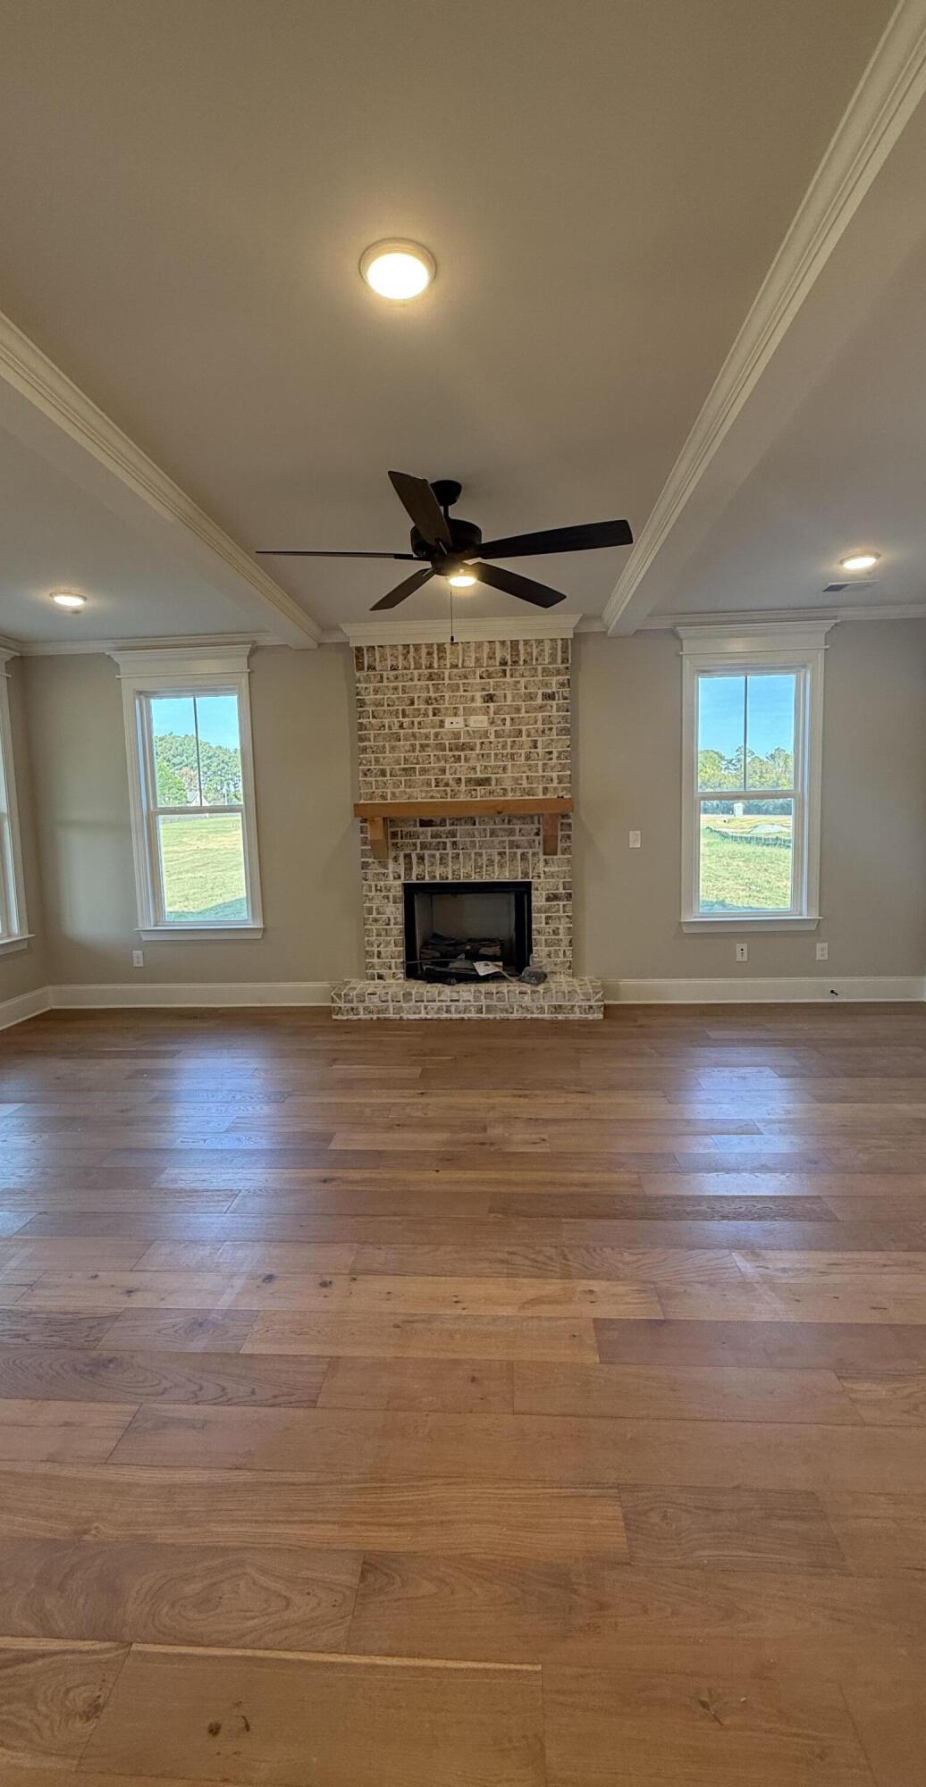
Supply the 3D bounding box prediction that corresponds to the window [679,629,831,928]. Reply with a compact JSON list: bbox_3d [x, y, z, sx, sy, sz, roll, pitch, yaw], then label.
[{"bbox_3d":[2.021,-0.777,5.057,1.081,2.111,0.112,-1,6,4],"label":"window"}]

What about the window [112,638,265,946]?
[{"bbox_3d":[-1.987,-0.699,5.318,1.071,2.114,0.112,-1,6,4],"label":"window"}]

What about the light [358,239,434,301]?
[{"bbox_3d":[-0.156,-1.513,1.769,0.190,0.027,0.190,-1,6,4],"label":"light"}]

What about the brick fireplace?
[{"bbox_3d":[0.010,-0.464,5.053,1.874,2.644,0.395,-1,6,4],"label":"brick fireplace"}]

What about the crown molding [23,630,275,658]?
[{"bbox_3d":[-2.244,-1.803,5.236,2.058,0.083,0.060,-1,6,4],"label":"crown molding"}]

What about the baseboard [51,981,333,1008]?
[{"bbox_3d":[-2.034,0.785,5.489,2.308,0.177,0.022,-1,6,4],"label":"baseboard"}]

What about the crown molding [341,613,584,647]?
[{"bbox_3d":[-0.015,-1.810,5.025,1.664,0.134,0.159,-1,6,4],"label":"crown molding"}]

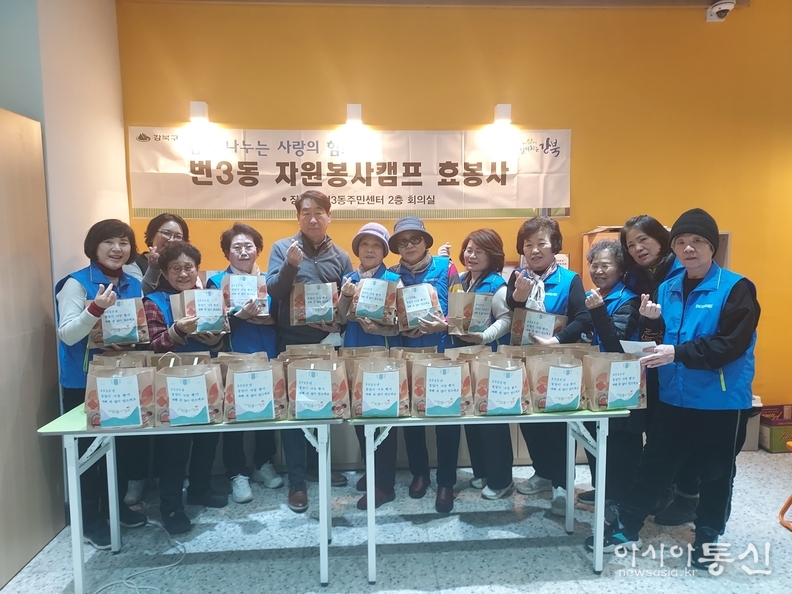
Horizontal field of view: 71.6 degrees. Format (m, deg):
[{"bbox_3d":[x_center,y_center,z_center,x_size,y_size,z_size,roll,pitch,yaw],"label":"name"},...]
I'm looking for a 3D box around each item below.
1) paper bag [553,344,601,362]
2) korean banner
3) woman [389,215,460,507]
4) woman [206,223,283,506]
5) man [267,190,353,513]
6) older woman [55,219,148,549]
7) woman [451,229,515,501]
[{"bbox_3d":[0.873,0.350,2.699,0.250,0.220,0.140,-1,6,-5],"label":"paper bag"},{"bbox_3d":[-0.268,-0.831,3.720,2.980,0.610,0.020,-1,7,-4],"label":"korean banner"},{"bbox_3d":[0.168,0.373,3.057,0.447,1.599,0.357,1,5,10],"label":"woman"},{"bbox_3d":[-0.862,0.372,3.182,0.470,1.600,0.390,-2,6,-18],"label":"woman"},{"bbox_3d":[-0.464,0.298,2.973,0.480,1.725,0.440,-1,7,-4],"label":"man"},{"bbox_3d":[-1.440,0.426,2.723,0.467,1.579,0.367,-3,6,-30],"label":"older woman"},{"bbox_3d":[0.513,0.386,3.185,0.450,1.550,0.410,5,8,42],"label":"woman"}]

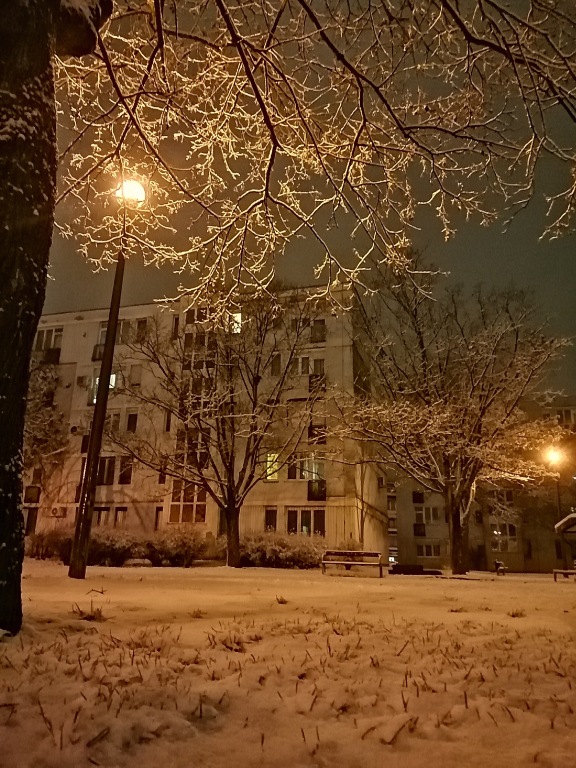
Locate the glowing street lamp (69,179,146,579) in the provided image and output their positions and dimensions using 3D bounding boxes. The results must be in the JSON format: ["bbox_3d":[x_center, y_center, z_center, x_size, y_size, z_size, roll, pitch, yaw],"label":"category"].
[{"bbox_3d":[-3.489,-0.495,11.090,0.500,8.001,0.500,2,-17,0],"label":"glowing street lamp"}]

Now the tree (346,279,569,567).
[{"bbox_3d":[7.961,1.575,27.281,10.200,14.101,10.200,2,-17,0],"label":"tree"}]

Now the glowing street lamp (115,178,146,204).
[{"bbox_3d":[-3.323,-4.062,12.170,0.520,0.450,0.520,2,-17,0],"label":"glowing street lamp"}]

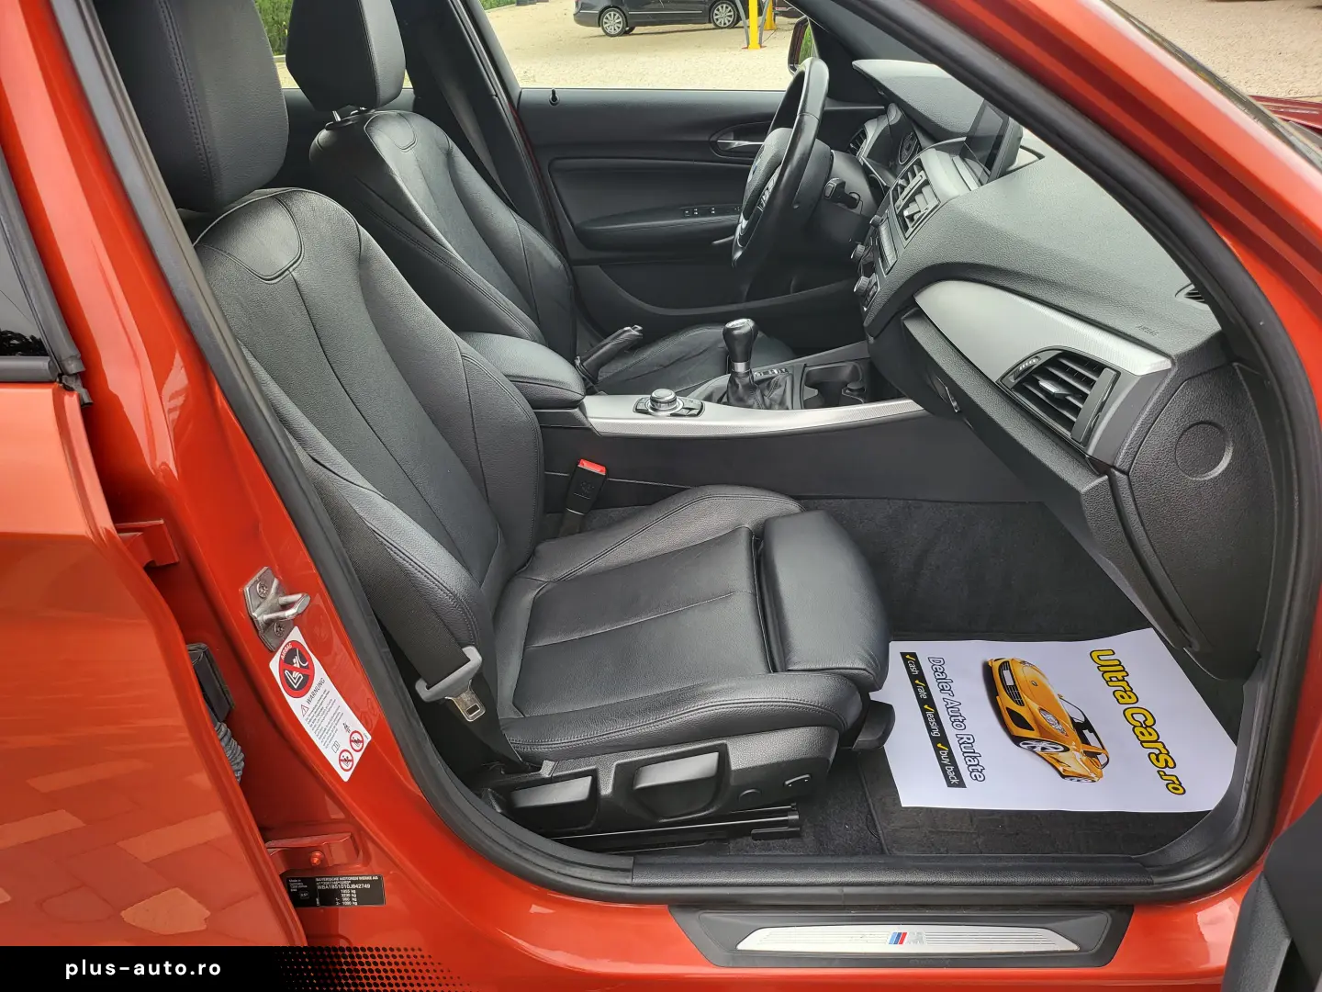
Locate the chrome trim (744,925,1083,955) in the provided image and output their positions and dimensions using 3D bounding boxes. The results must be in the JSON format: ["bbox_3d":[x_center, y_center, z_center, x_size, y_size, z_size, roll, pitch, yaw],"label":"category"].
[{"bbox_3d":[0.229,0.419,0.868,0.322,0.010,0.033,0,31,0],"label":"chrome trim"}]

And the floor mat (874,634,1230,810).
[{"bbox_3d":[0.514,0.291,1.256,0.430,0.022,0.315,-3,31,2],"label":"floor mat"}]

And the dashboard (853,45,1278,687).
[{"bbox_3d":[0.543,-0.333,1.287,0.540,0.420,1.400,0,31,0],"label":"dashboard"}]

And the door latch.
[{"bbox_3d":[-0.268,0.081,0.658,0.037,0.065,0.040,14,34,22],"label":"door latch"}]

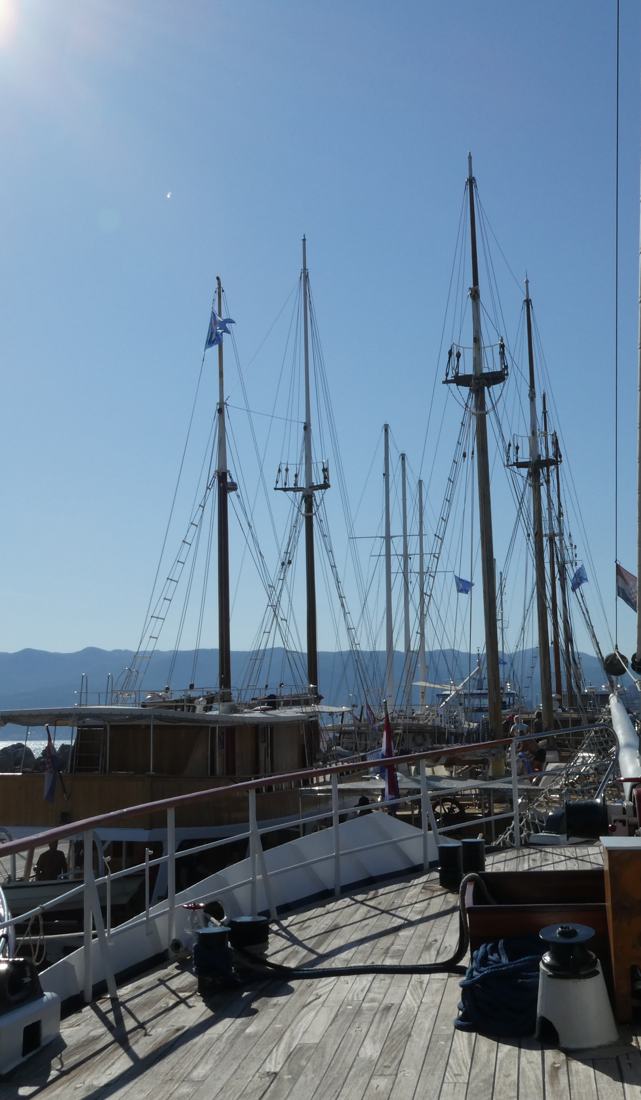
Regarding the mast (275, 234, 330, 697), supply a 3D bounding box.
[{"bbox_3d":[-0.394,-2.373,40.369,1.750,17.439,0.800,-4,-9,18],"label":"mast"}]

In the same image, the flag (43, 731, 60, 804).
[{"bbox_3d":[-5.026,4.053,22.146,0.321,1.369,0.300,-1,-9,0],"label":"flag"}]

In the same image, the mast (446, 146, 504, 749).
[{"bbox_3d":[4.783,-2.812,34.862,1.750,18.862,1.000,-4,-9,18],"label":"mast"}]

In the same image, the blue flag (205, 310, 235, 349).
[{"bbox_3d":[-2.791,-6.071,32.656,0.820,1.072,0.400,1,-9,-10],"label":"blue flag"}]

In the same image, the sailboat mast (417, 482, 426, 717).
[{"bbox_3d":[6.537,3.059,76.454,0.380,15.691,0.360,-2,-9,15],"label":"sailboat mast"}]

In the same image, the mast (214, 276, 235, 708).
[{"bbox_3d":[-2.703,-1.349,32.616,0.450,12.962,0.450,-5,-9,18],"label":"mast"}]

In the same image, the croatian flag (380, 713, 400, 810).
[{"bbox_3d":[1.295,3.937,22.155,0.385,1.862,0.350,-1,-9,0],"label":"croatian flag"}]

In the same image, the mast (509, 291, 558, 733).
[{"bbox_3d":[8.037,-1.607,43.779,1.800,17.727,1.000,-4,-9,18],"label":"mast"}]

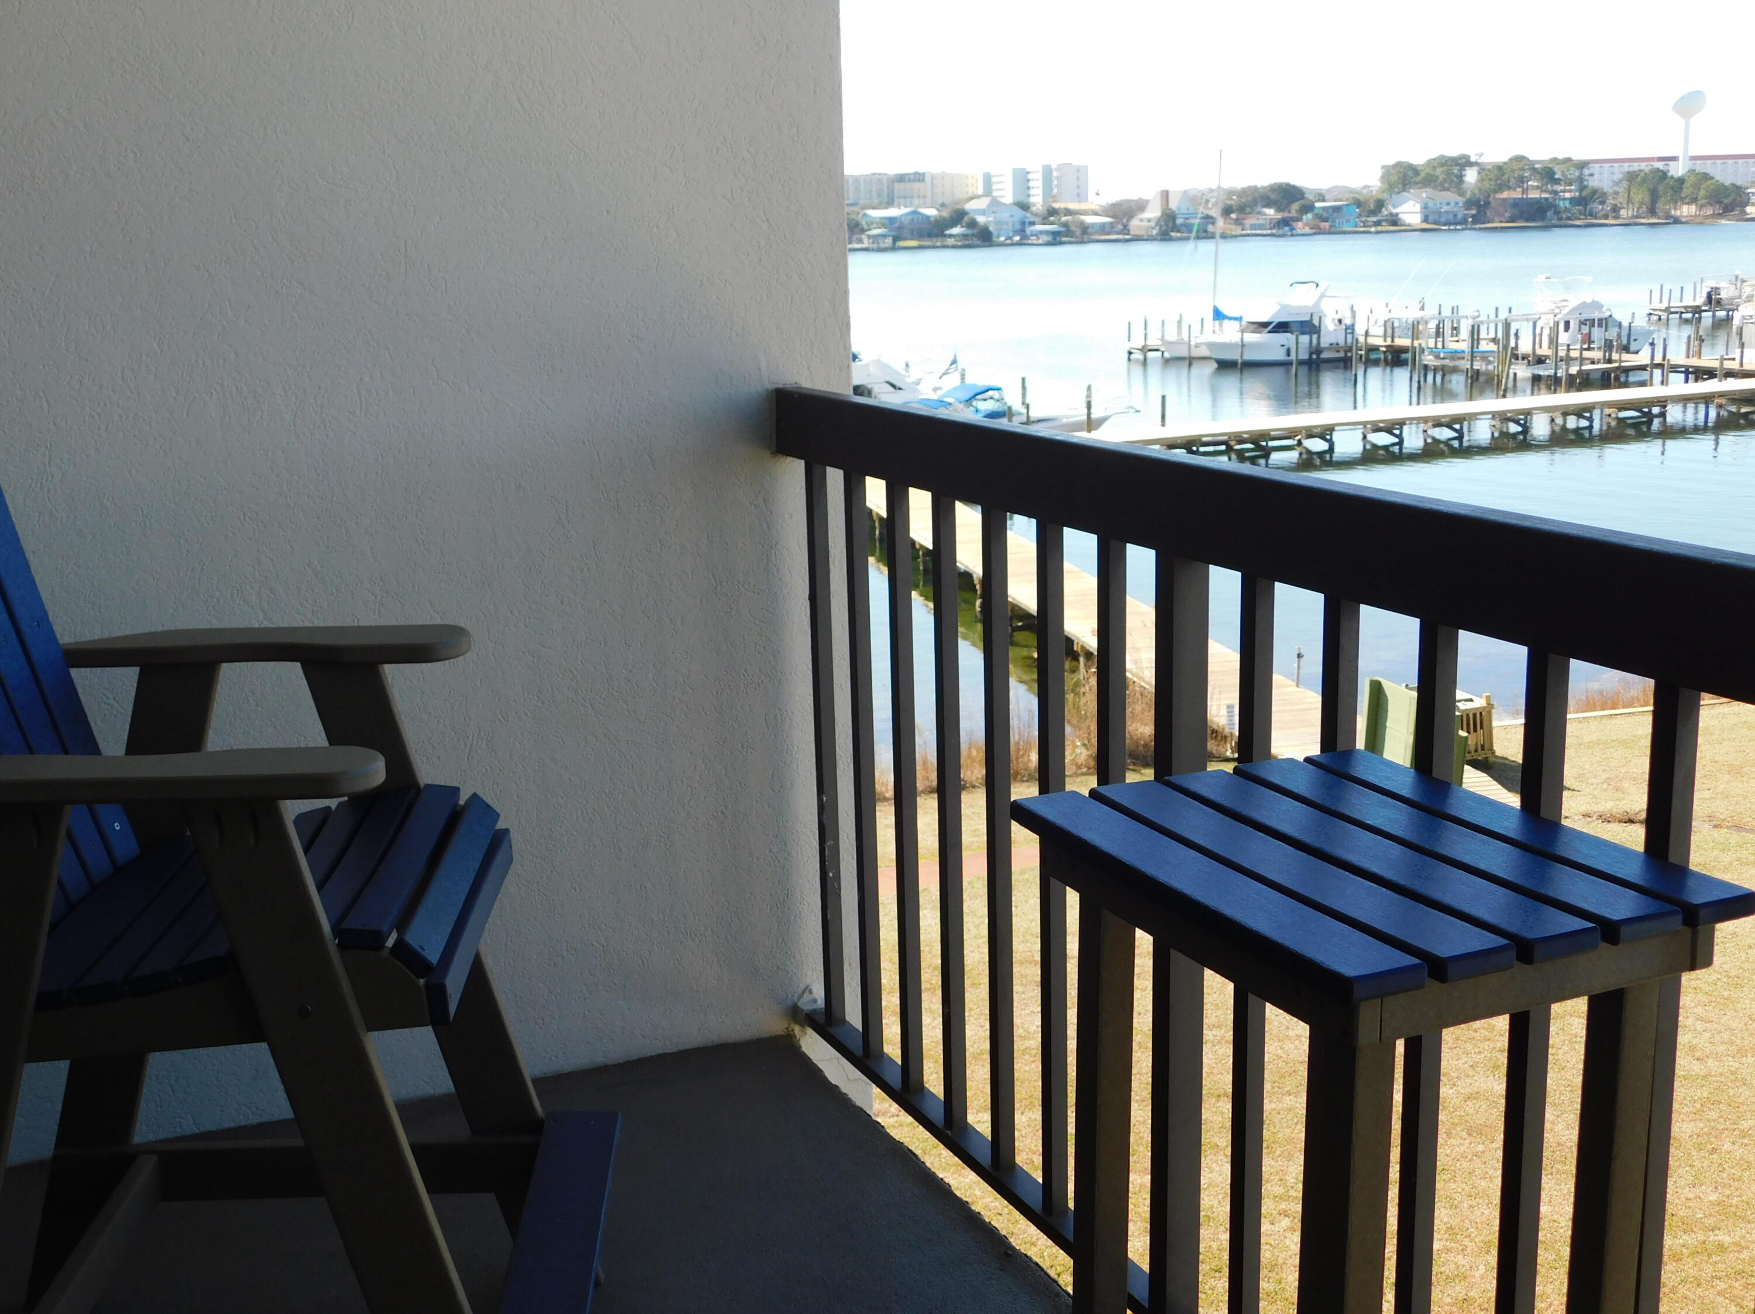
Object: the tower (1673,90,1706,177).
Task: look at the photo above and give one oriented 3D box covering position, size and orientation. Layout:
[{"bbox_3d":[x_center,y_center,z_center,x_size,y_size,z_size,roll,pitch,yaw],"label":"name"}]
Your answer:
[{"bbox_3d":[257.832,-162.173,646.340,11.500,35.481,11.500,3,14,21],"label":"tower"}]

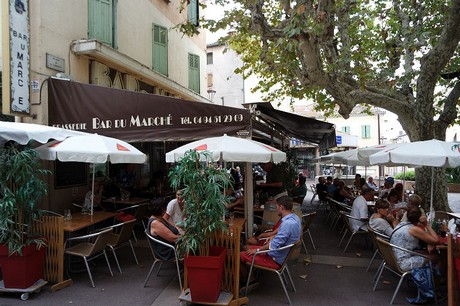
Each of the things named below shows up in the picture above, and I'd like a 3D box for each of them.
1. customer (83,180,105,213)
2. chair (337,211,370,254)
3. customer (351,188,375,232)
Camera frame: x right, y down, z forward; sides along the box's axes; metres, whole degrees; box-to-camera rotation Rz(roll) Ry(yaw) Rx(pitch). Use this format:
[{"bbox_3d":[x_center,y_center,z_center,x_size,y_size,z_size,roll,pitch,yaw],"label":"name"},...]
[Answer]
[{"bbox_3d":[-3.412,1.382,7.658,0.750,1.260,0.500,-1,-2,9],"label":"customer"},{"bbox_3d":[2.519,1.548,6.100,0.580,0.750,0.560,-1,-2,10],"label":"chair"},{"bbox_3d":[2.780,1.309,6.085,0.780,1.240,0.500,0,-3,9],"label":"customer"}]

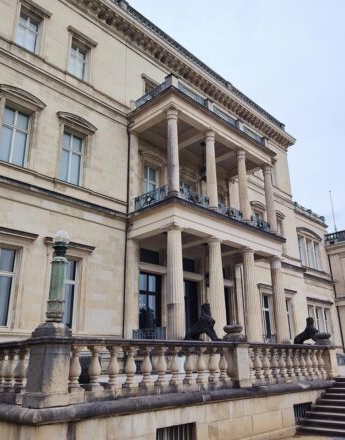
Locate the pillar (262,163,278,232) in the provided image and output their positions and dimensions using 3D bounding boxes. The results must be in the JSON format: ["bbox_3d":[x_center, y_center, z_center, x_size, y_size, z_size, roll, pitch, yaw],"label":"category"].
[{"bbox_3d":[7.016,-1.518,27.984,0.604,5.090,0.604,-20,-27,41],"label":"pillar"}]

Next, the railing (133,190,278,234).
[{"bbox_3d":[3.032,0.056,28.416,3.571,1.110,12.062,-20,-27,41],"label":"railing"}]

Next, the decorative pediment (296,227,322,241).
[{"bbox_3d":[14.836,1.482,42.351,0.439,0.829,5.899,-20,-27,41],"label":"decorative pediment"}]

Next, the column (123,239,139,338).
[{"bbox_3d":[-2.162,3.703,20.693,0.682,5.626,0.682,-20,-27,41],"label":"column"}]

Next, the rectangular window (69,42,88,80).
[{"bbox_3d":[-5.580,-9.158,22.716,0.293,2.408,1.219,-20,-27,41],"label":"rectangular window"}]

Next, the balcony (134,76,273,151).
[{"bbox_3d":[2.844,-7.659,32.898,4.800,1.250,12.950,-20,-27,41],"label":"balcony"}]

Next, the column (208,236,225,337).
[{"bbox_3d":[3.012,4.624,26.003,1.040,6.950,1.040,-1,-20,0],"label":"column"}]

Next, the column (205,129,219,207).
[{"bbox_3d":[2.908,-3.548,28.840,0.820,6.750,0.820,-1,-20,0],"label":"column"}]

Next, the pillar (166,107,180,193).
[{"bbox_3d":[0.050,-4.106,24.425,0.772,6.224,0.772,-1,-20,0],"label":"pillar"}]

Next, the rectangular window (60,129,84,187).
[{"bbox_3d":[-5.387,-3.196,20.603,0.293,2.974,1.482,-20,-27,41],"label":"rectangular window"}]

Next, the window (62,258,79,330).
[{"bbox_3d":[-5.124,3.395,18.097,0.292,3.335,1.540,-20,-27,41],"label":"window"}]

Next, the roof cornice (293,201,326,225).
[{"bbox_3d":[16.759,-1.008,48.258,0.250,1.062,9.457,-20,-27,41],"label":"roof cornice"}]

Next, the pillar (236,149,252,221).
[{"bbox_3d":[4.743,-2.262,25.789,0.604,5.090,0.605,-20,-27,41],"label":"pillar"}]

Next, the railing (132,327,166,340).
[{"bbox_3d":[-1.214,6.628,21.796,2.750,0.936,0.080,-20,-27,41],"label":"railing"}]

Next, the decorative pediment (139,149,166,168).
[{"bbox_3d":[-1.445,-4.534,28.695,0.420,0.965,2.702,-20,-27,41],"label":"decorative pediment"}]

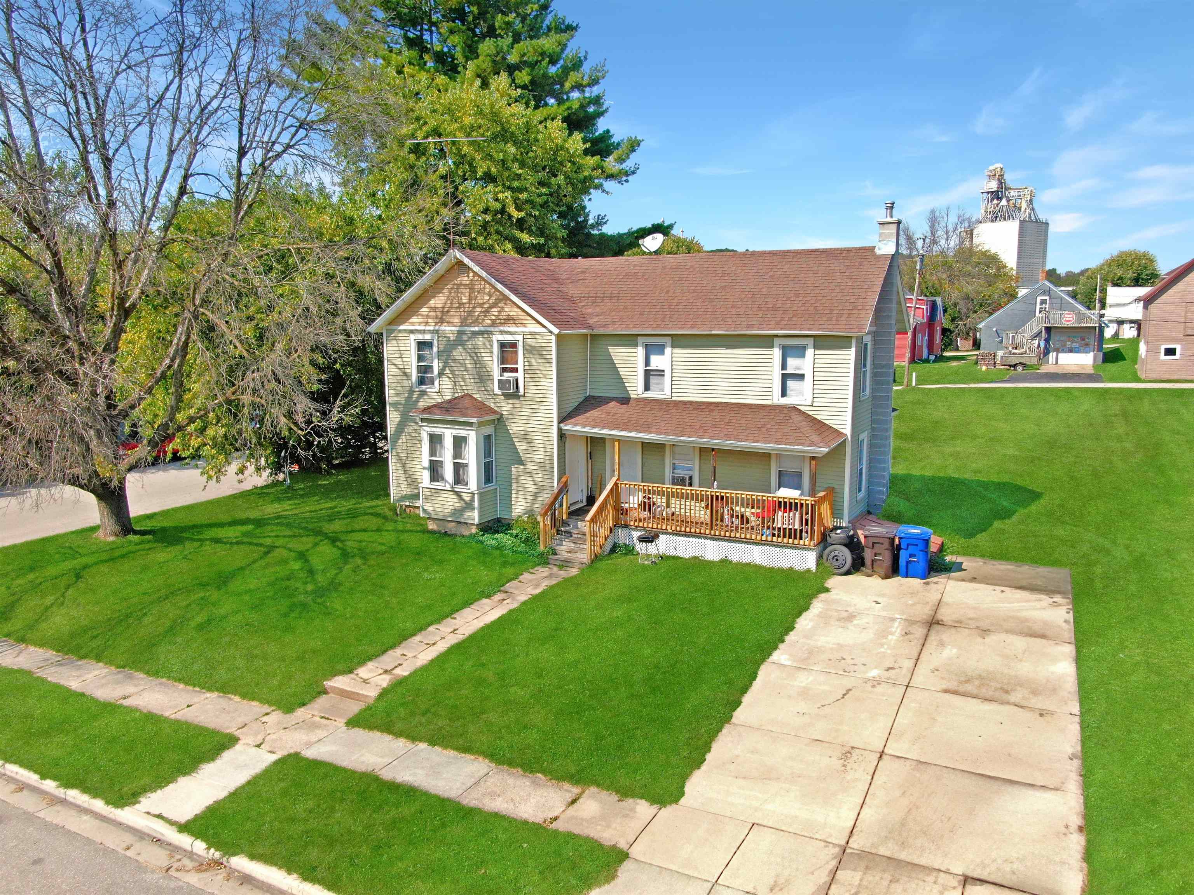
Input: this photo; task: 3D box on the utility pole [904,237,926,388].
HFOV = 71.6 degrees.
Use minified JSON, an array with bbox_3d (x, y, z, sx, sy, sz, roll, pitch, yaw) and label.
[{"bbox_3d":[18.882,-8.019,49.000,0.600,8.841,0.400,8,10,27],"label":"utility pole"}]

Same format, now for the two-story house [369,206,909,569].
[{"bbox_3d":[1.400,-2.297,23.521,13.051,8.451,9.948,5,10,28],"label":"two-story house"}]

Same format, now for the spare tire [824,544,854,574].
[{"bbox_3d":[5.280,2.421,18.001,0.660,0.660,0.220,4,10,24],"label":"spare tire"}]

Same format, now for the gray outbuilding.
[{"bbox_3d":[35.811,-10.072,66.266,8.800,6.143,9.800,5,10,28],"label":"gray outbuilding"}]

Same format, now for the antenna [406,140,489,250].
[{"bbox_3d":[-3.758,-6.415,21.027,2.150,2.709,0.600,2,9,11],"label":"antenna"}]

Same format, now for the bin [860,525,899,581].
[{"bbox_3d":[6.149,2.225,18.008,0.670,1.030,0.760,5,10,28],"label":"bin"}]

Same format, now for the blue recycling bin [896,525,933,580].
[{"bbox_3d":[6.868,2.240,17.891,0.670,1.030,0.760,4,10,24],"label":"blue recycling bin"}]

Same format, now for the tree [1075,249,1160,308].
[{"bbox_3d":[78.662,-23.592,125.000,13.000,12.523,13.000,5,10,28],"label":"tree"}]

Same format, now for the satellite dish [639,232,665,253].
[{"bbox_3d":[1.550,-5.895,23.888,0.780,0.650,0.550,8,12,43],"label":"satellite dish"}]

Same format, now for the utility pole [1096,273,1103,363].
[{"bbox_3d":[36.661,-9.510,60.500,0.300,6.331,0.300,5,10,28],"label":"utility pole"}]

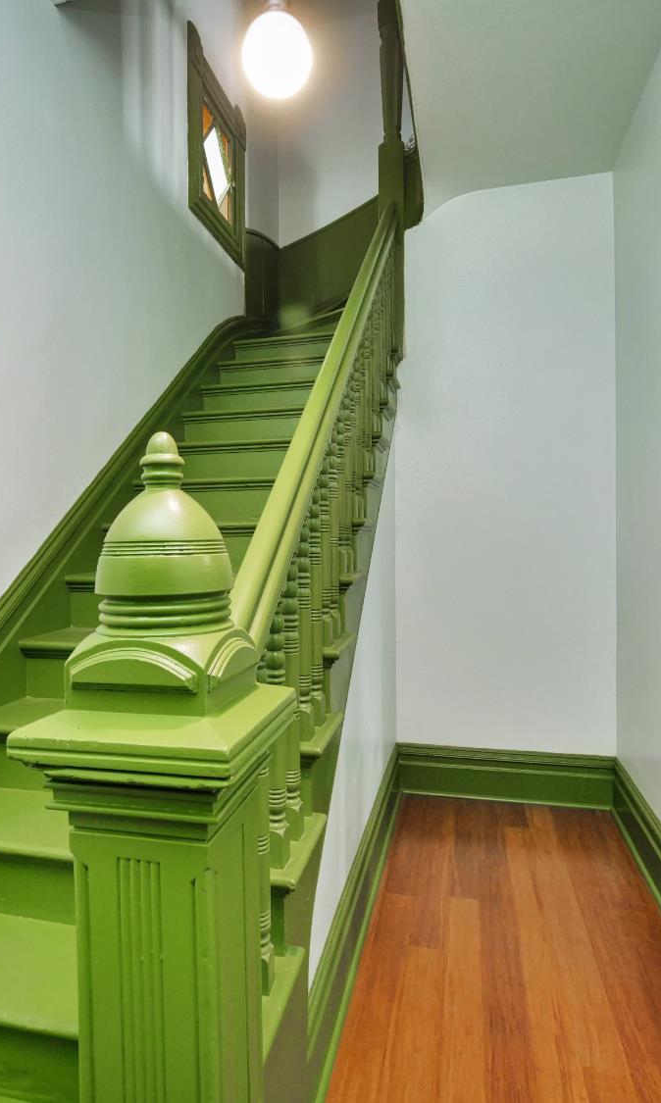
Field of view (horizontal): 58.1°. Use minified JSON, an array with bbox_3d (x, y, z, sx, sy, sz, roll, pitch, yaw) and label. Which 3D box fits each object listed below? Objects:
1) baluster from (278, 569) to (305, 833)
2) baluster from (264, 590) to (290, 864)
[{"bbox_3d":[-0.093,0.349,1.440,0.047,0.693,0.047,0,1,13],"label":"baluster"},{"bbox_3d":[-0.120,0.390,1.325,0.047,0.617,0.047,0,1,13],"label":"baluster"}]

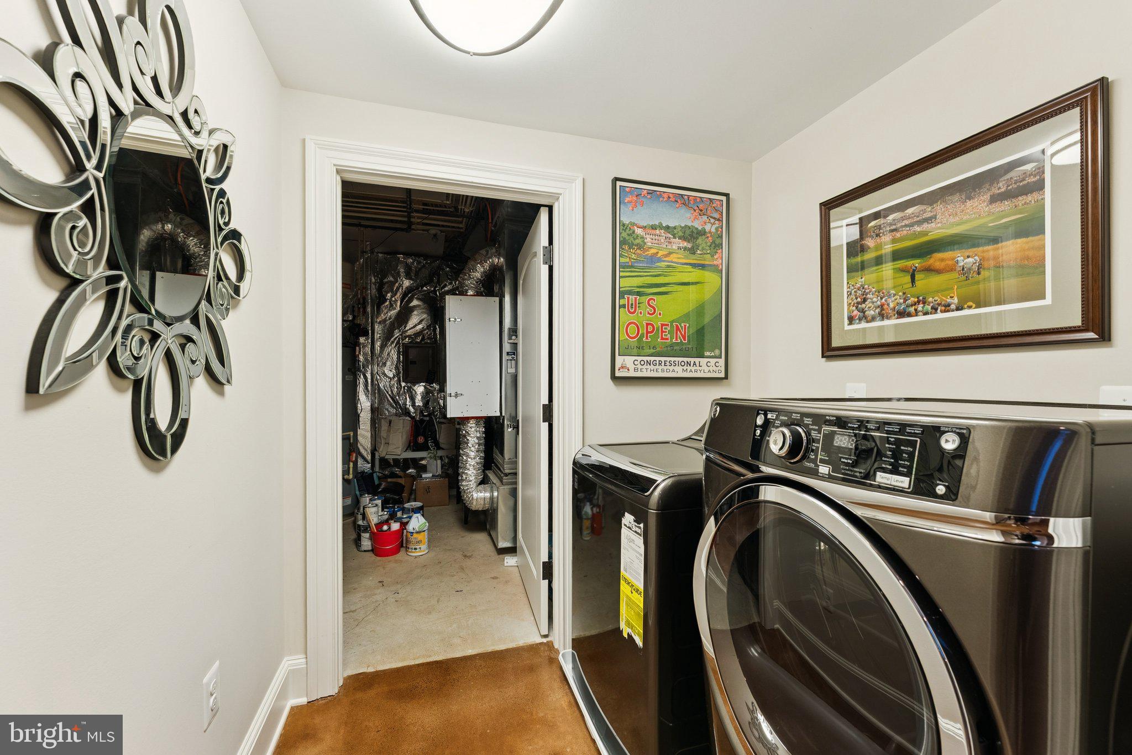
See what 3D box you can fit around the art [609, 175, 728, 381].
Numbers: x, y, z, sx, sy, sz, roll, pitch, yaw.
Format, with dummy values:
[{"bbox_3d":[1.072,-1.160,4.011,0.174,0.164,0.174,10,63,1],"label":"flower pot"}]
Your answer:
[{"bbox_3d":[0.524,-0.458,2.156,0.622,0.940,0.027,0,0,-17],"label":"art"}]

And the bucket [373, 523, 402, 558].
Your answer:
[{"bbox_3d":[-1.276,1.157,3.145,0.217,0.180,0.217,0,0,-17],"label":"bucket"}]

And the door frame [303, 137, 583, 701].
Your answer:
[{"bbox_3d":[-0.478,0.164,1.925,1.123,2.169,0.150,0,0,-17],"label":"door frame"}]

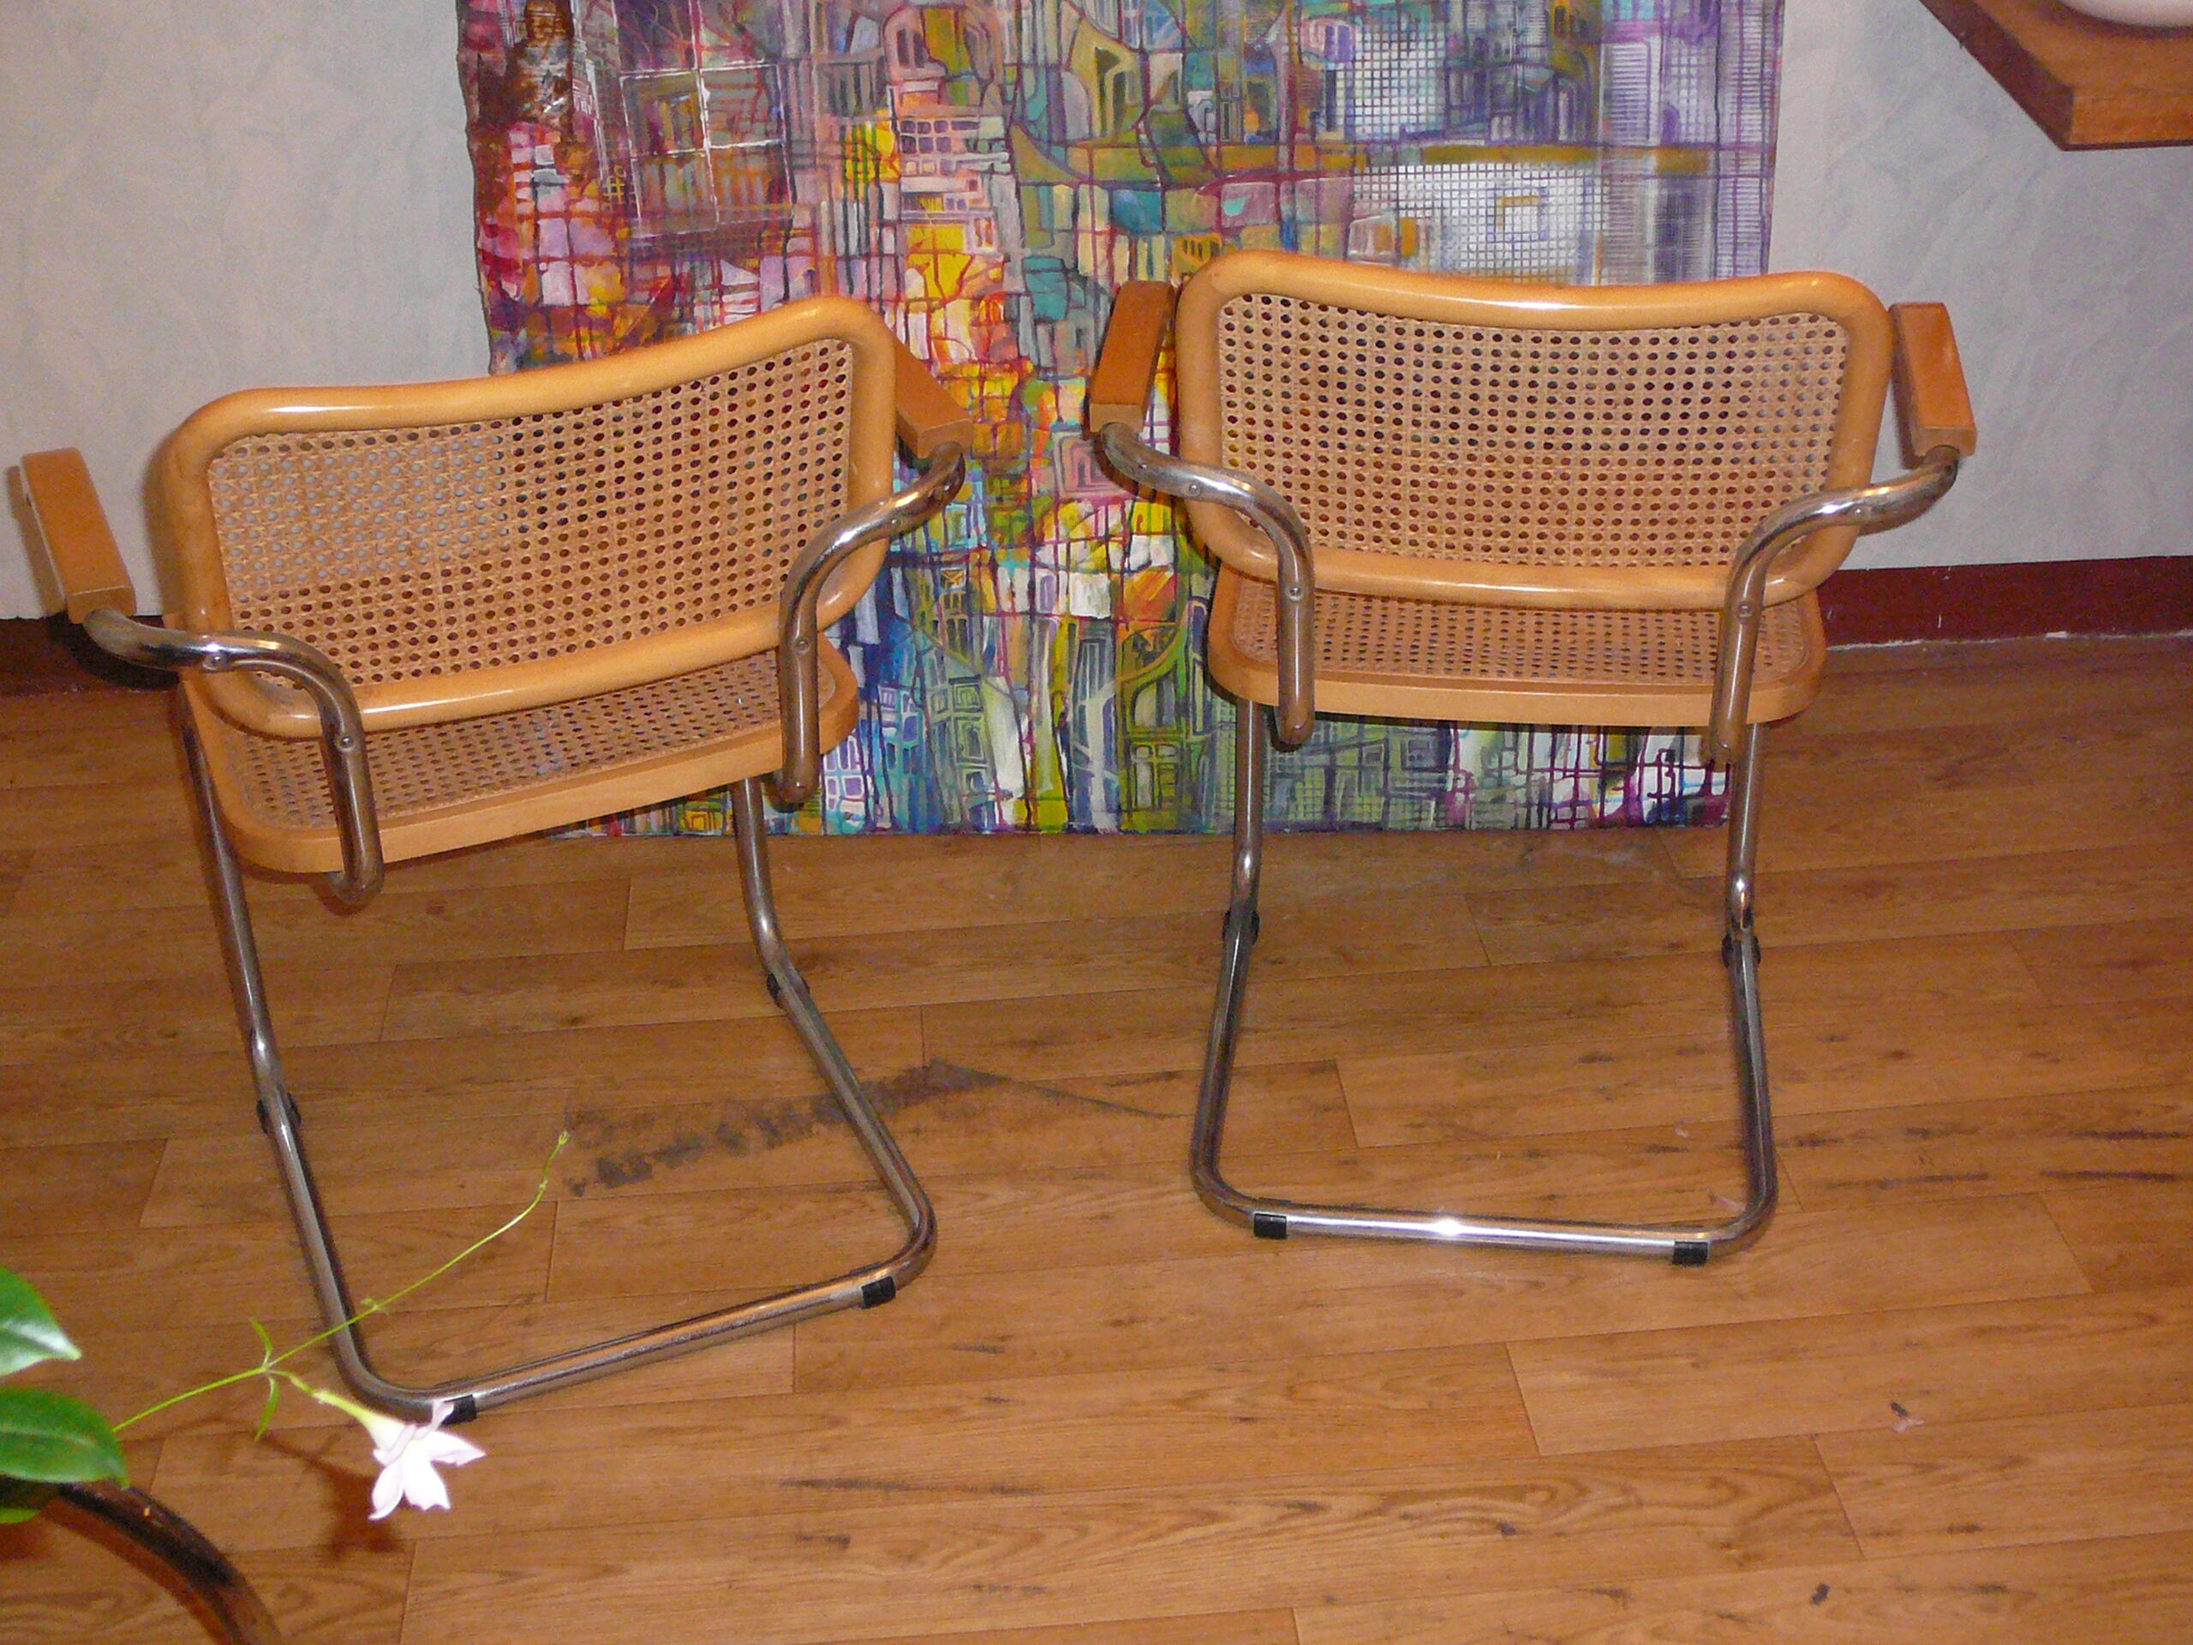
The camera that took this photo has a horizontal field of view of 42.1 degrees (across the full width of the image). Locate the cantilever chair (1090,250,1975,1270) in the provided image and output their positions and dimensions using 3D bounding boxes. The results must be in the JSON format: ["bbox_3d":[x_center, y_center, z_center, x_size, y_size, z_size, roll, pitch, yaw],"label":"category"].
[{"bbox_3d":[0.319,-0.132,2.210,0.604,0.828,0.608,3,31,7],"label":"cantilever chair"}]

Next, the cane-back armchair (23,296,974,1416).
[{"bbox_3d":[-0.415,-0.053,2.115,0.604,0.828,0.608,-13,33,-19],"label":"cane-back armchair"}]

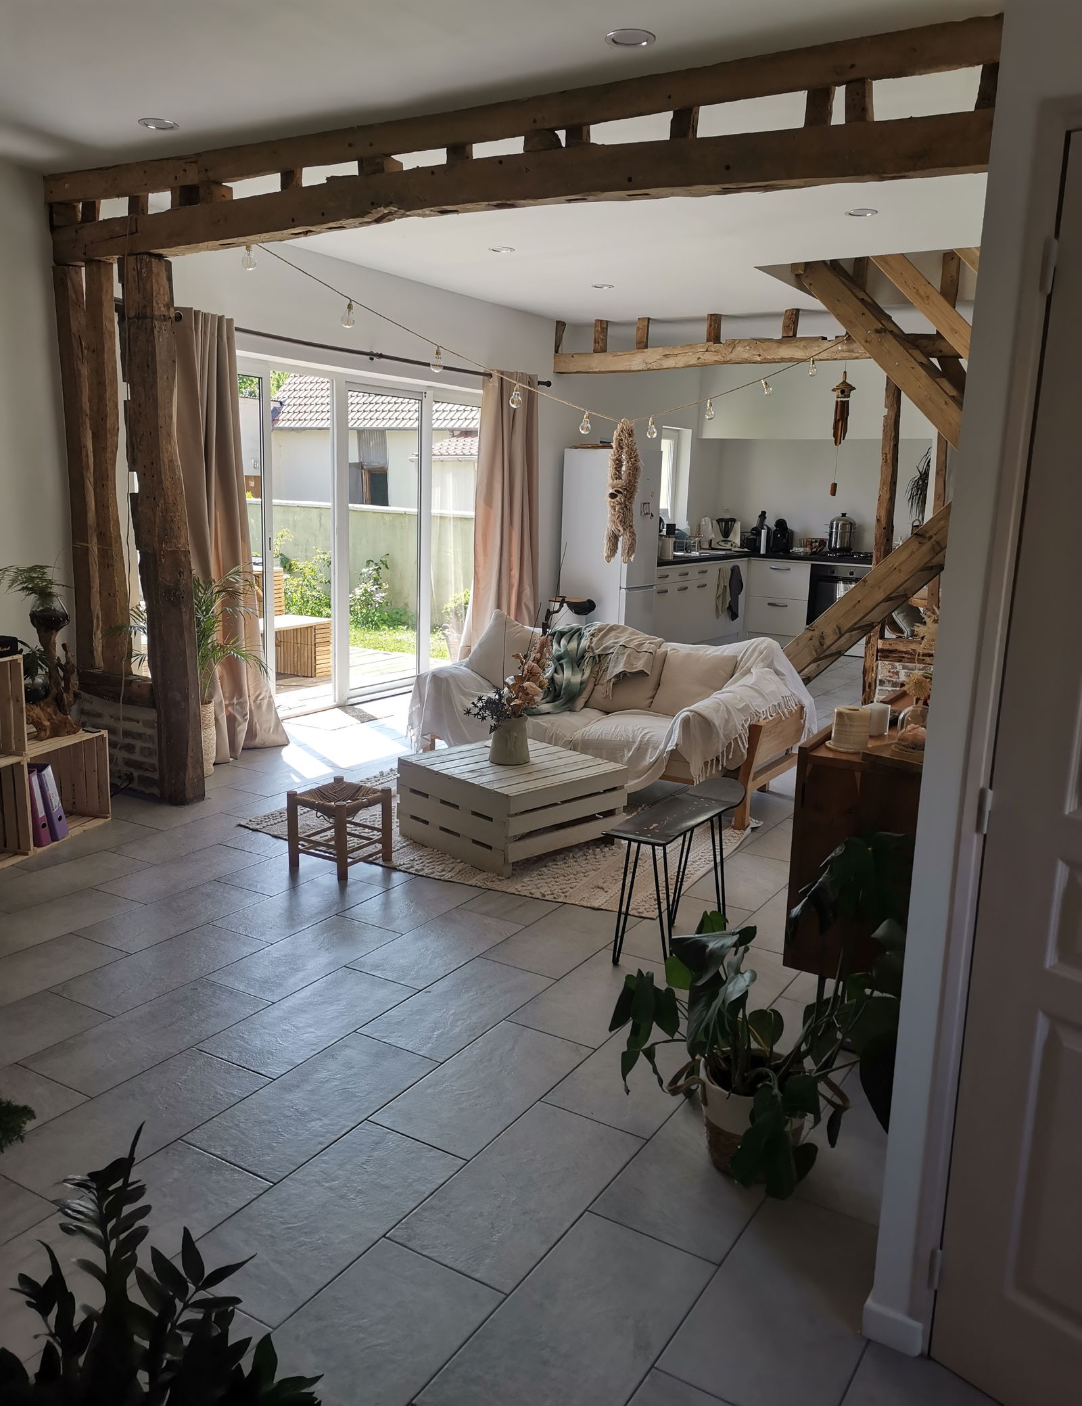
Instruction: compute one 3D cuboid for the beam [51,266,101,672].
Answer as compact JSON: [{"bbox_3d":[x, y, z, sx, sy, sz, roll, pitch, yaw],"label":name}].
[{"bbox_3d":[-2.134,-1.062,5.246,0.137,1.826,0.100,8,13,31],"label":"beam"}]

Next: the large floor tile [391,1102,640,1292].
[{"bbox_3d":[-0.033,1.057,2.464,0.300,0.010,0.600,9,13,31],"label":"large floor tile"}]

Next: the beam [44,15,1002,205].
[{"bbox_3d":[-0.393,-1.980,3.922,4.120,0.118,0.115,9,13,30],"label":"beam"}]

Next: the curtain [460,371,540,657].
[{"bbox_3d":[-0.275,-1.245,8.153,0.230,2.250,0.930,9,13,31],"label":"curtain"}]

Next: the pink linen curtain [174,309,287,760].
[{"bbox_3d":[-1.637,-0.858,5.913,0.260,2.280,0.600,9,13,31],"label":"pink linen curtain"}]

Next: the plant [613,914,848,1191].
[{"bbox_3d":[0.429,0.761,2.531,0.530,0.630,0.500,2,11,0],"label":"plant"}]

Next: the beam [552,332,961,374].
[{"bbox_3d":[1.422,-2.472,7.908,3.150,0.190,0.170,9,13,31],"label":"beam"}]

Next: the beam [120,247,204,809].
[{"bbox_3d":[-1.704,-0.733,5.111,0.200,2.420,0.135,7,14,29],"label":"beam"}]

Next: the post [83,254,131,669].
[{"bbox_3d":[-1.946,-1.037,5.071,0.125,1.785,0.075,9,13,30],"label":"post"}]

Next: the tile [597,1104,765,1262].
[{"bbox_3d":[0.393,1.070,2.612,0.304,0.010,0.616,8,13,30],"label":"tile"}]

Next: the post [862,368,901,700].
[{"bbox_3d":[2.378,-1.167,7.829,0.110,2.370,0.110,9,13,30],"label":"post"}]

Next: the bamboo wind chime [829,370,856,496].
[{"bbox_3d":[2.027,-1.815,7.566,0.180,0.860,0.170,5,12,14],"label":"bamboo wind chime"}]

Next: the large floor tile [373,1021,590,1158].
[{"bbox_3d":[-0.133,0.976,2.876,0.300,0.010,0.600,8,13,31],"label":"large floor tile"}]

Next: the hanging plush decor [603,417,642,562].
[{"bbox_3d":[0.456,-1.184,6.240,0.180,0.770,0.190,-9,16,-43],"label":"hanging plush decor"}]

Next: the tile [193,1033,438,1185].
[{"bbox_3d":[-0.544,0.977,2.766,0.300,0.010,0.600,9,13,31],"label":"tile"}]

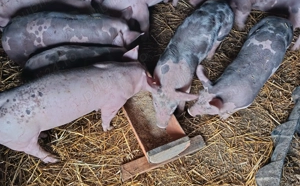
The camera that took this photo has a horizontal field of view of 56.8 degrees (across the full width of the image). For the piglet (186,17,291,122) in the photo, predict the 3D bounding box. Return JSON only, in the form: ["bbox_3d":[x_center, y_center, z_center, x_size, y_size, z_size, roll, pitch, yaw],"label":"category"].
[{"bbox_3d":[0.505,-0.116,1.534,0.280,0.380,0.670,32,61,20],"label":"piglet"}]

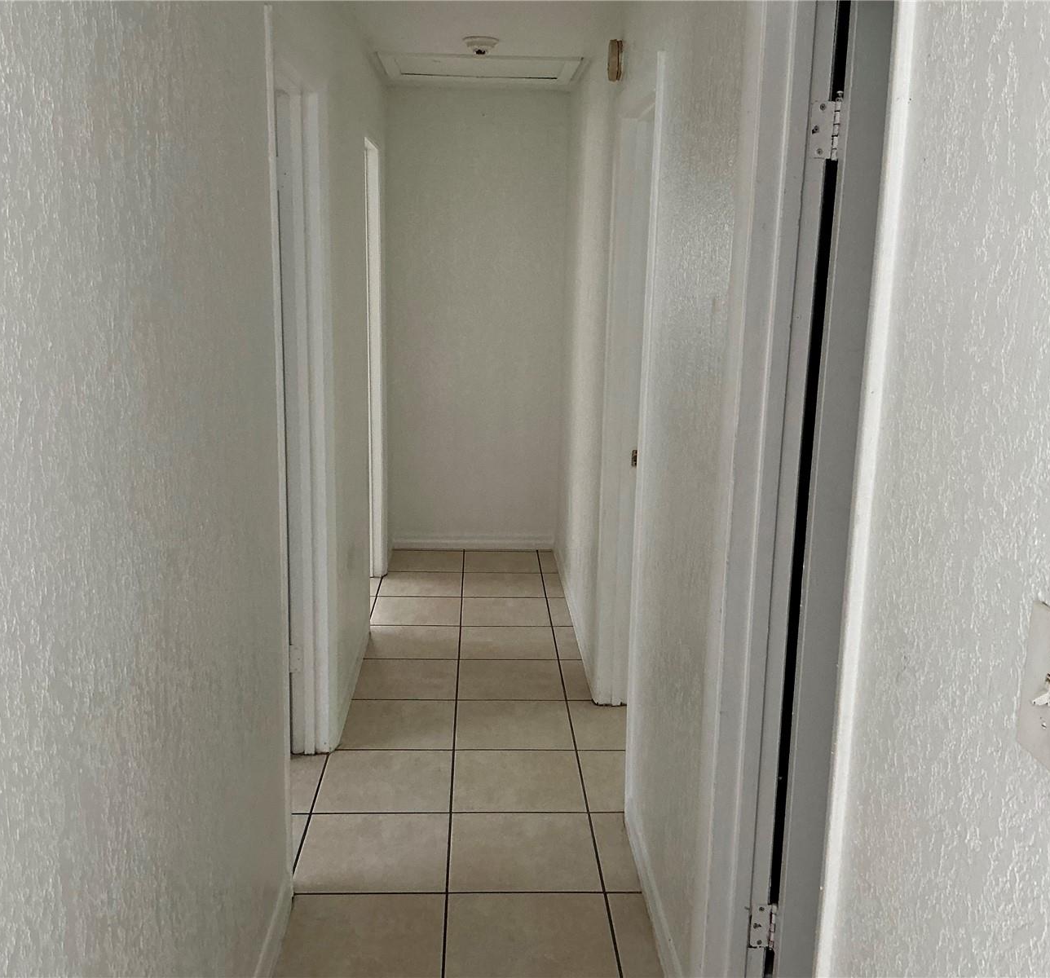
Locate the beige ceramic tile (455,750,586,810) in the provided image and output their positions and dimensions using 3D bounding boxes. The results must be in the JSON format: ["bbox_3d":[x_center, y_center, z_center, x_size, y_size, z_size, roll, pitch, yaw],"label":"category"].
[{"bbox_3d":[-0.022,0.916,3.308,0.400,0.010,0.400,1,12,-3],"label":"beige ceramic tile"}]

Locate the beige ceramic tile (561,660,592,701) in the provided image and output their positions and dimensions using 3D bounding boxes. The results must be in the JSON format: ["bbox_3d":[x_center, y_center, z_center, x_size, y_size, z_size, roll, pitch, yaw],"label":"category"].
[{"bbox_3d":[0.197,0.747,4.113,0.096,0.010,0.400,1,12,-3],"label":"beige ceramic tile"}]

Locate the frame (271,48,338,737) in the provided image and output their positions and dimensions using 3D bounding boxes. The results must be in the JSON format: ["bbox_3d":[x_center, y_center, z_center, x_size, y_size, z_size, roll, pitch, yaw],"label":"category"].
[{"bbox_3d":[-0.652,-0.081,2.866,0.140,2.100,0.845,1,12,-3],"label":"frame"}]

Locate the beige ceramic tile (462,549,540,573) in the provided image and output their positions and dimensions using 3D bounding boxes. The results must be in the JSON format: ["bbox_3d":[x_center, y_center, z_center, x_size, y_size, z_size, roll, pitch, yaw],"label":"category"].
[{"bbox_3d":[-0.125,0.400,5.681,0.401,0.011,0.417,1,12,-3],"label":"beige ceramic tile"}]

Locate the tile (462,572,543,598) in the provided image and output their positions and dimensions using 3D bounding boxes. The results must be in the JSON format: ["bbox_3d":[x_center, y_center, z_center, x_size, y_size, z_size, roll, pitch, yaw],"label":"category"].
[{"bbox_3d":[-0.106,0.487,5.293,0.400,0.010,0.400,1,12,-3],"label":"tile"}]

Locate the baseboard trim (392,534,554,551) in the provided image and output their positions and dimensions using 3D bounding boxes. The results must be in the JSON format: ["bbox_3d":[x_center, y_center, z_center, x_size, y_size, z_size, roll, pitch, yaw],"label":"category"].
[{"bbox_3d":[-0.288,0.302,5.893,0.900,0.084,0.015,1,12,-3],"label":"baseboard trim"}]

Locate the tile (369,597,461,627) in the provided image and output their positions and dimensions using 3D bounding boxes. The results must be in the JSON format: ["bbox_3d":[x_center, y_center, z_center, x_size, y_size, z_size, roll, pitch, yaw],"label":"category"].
[{"bbox_3d":[-0.495,0.569,4.878,0.400,0.010,0.400,1,12,-3],"label":"tile"}]

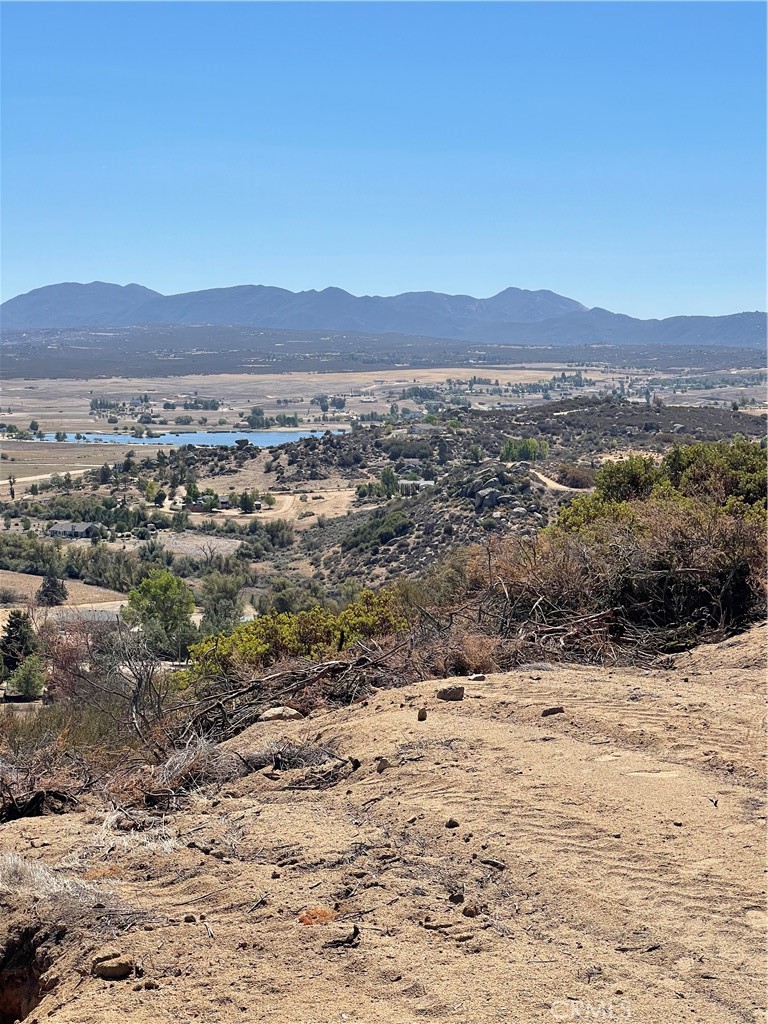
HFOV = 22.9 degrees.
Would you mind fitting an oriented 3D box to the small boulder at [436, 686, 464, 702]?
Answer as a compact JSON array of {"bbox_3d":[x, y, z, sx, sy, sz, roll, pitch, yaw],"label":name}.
[{"bbox_3d":[0.407,1.107,11.500,0.160,0.078,0.110,-1,5,-6],"label":"small boulder"}]

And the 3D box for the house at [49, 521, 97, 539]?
[{"bbox_3d":[-127.917,7.878,785.000,16.800,5.000,11.400,3,6,26],"label":"house"}]

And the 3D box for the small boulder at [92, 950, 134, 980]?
[{"bbox_3d":[-0.793,1.334,5.550,0.112,0.058,0.085,1,5,6],"label":"small boulder"}]

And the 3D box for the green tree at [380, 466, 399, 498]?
[{"bbox_3d":[2.469,-13.245,850.000,7.400,14.200,7.400,0,5,0],"label":"green tree"}]

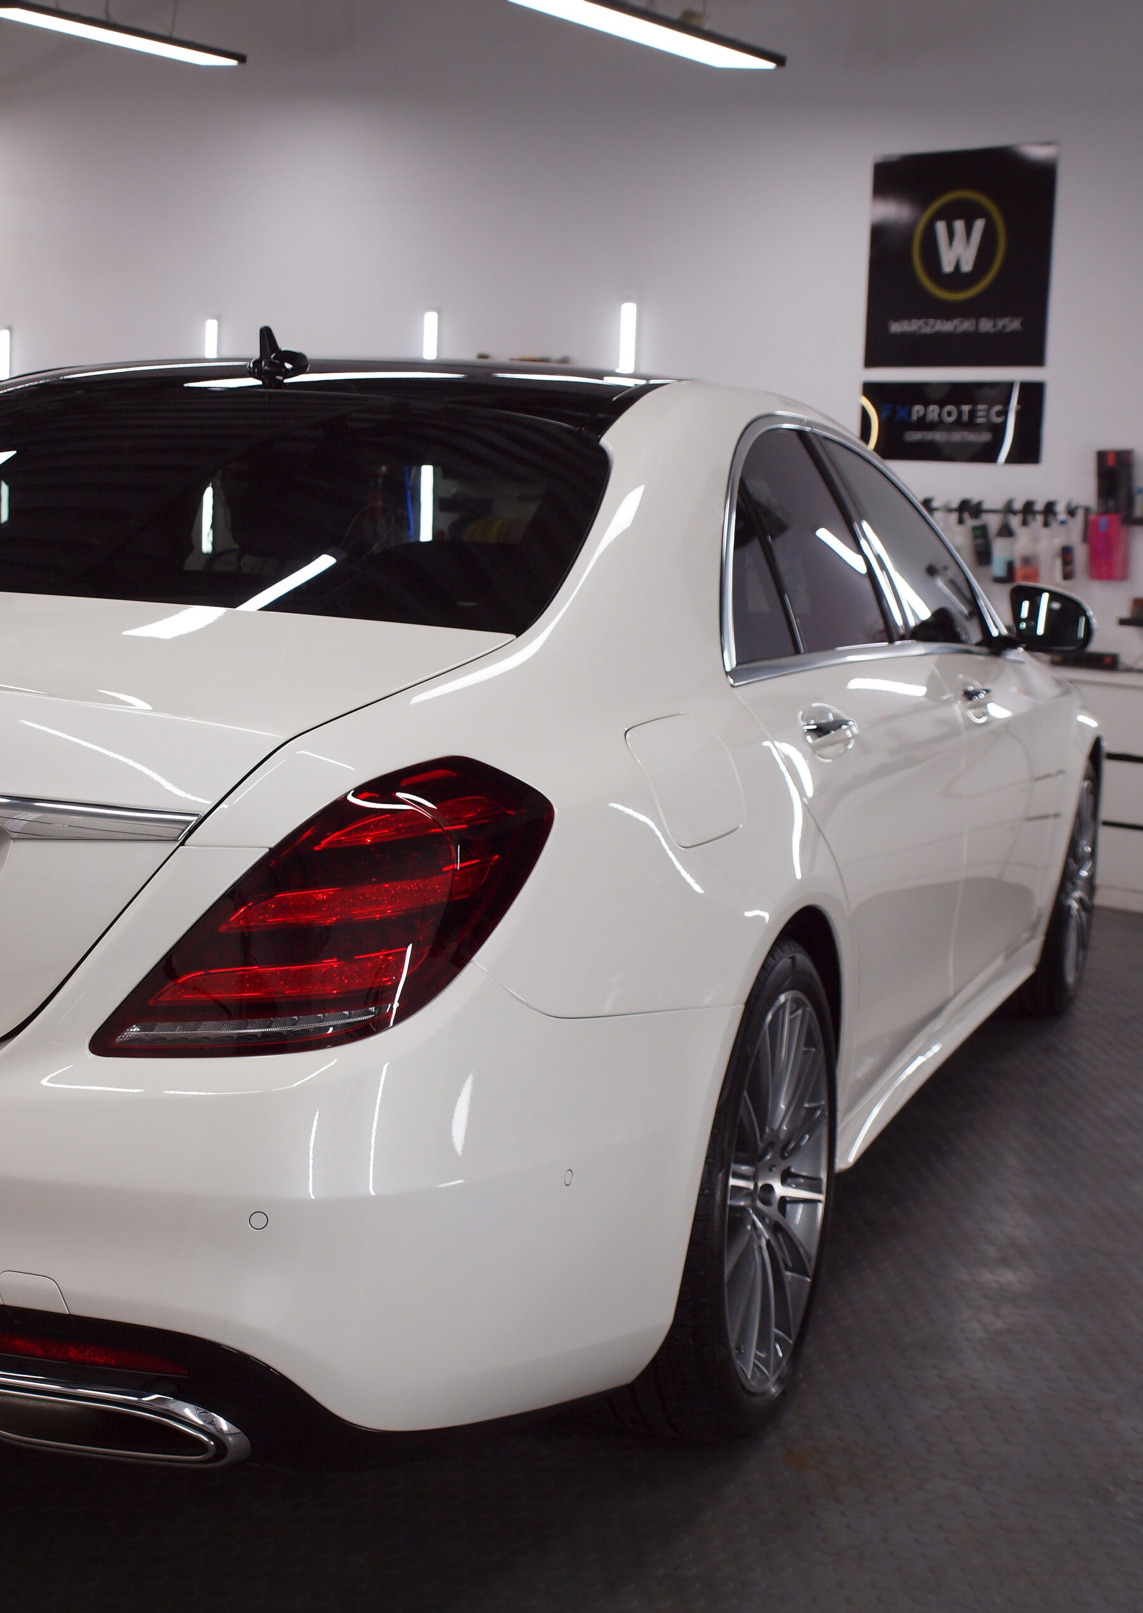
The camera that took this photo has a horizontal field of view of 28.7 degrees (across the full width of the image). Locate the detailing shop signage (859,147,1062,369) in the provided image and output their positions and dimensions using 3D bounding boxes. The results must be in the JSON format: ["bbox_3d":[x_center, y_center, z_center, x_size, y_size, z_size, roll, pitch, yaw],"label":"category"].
[{"bbox_3d":[1.454,-2.060,8.419,0.778,0.800,0.020,8,9,39],"label":"detailing shop signage"}]

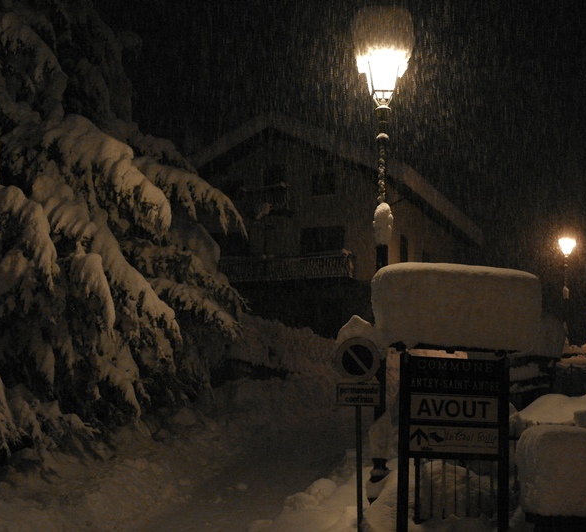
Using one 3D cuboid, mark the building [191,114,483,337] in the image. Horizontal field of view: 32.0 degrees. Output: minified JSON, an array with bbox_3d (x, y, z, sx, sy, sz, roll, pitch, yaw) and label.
[{"bbox_3d":[1.572,-0.356,47.622,11.300,9.244,14.200,-2,-9,21],"label":"building"}]

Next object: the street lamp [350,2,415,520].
[{"bbox_3d":[0.948,-0.114,10.928,0.600,5.400,0.600,1,-8,0],"label":"street lamp"}]

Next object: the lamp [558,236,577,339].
[{"bbox_3d":[9.601,1.424,35.886,0.580,5.100,0.580,1,-8,0],"label":"lamp"}]

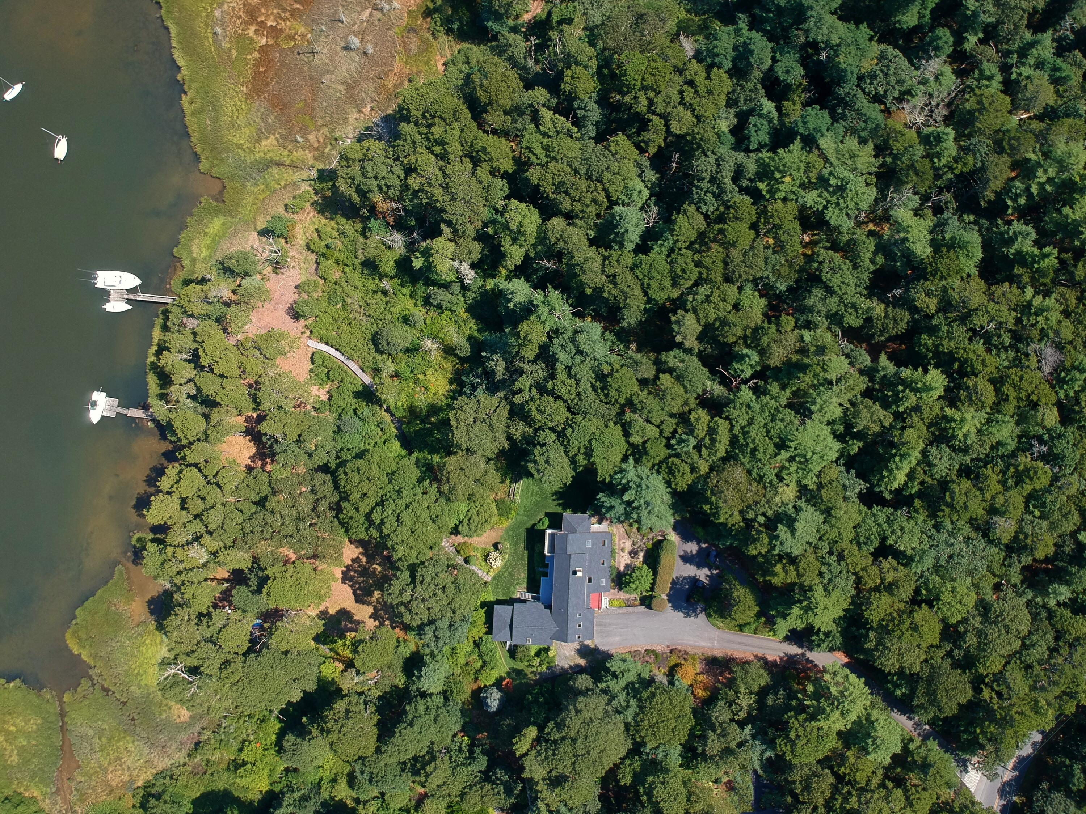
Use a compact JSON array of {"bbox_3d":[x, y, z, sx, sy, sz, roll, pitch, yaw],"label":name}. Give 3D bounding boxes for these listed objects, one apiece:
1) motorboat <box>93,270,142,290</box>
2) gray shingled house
[{"bbox_3d":[-76.918,-22.884,141.780,8.900,2.700,3.000,5,86,0],"label":"motorboat"},{"bbox_3d":[1.574,28.716,130.013,19.470,8.800,21.790,1,86,0],"label":"gray shingled house"}]

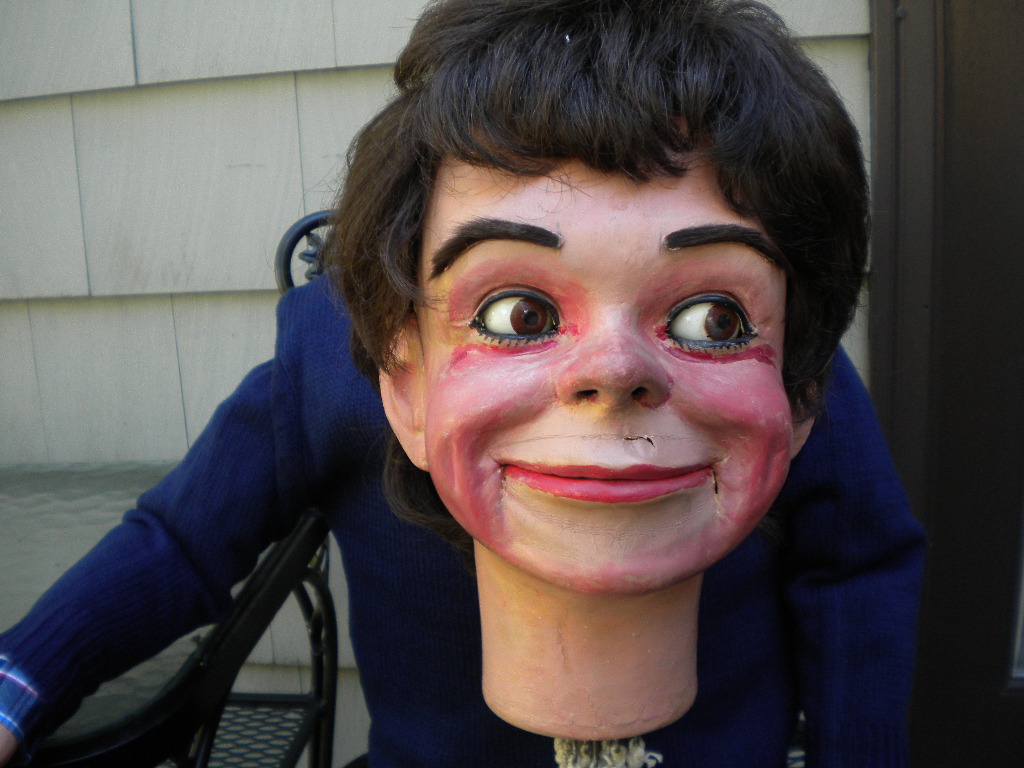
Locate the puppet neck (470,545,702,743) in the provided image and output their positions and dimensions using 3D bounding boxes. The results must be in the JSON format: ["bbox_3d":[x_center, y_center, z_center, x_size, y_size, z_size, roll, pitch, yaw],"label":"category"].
[{"bbox_3d":[0.029,0.082,0.383,0.084,0.066,0.082,-1,10,-3],"label":"puppet neck"}]

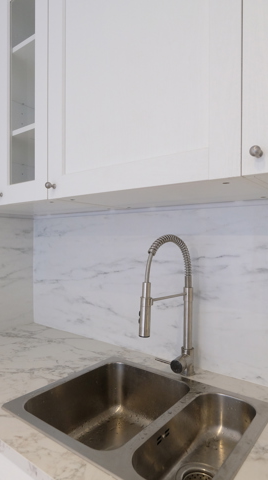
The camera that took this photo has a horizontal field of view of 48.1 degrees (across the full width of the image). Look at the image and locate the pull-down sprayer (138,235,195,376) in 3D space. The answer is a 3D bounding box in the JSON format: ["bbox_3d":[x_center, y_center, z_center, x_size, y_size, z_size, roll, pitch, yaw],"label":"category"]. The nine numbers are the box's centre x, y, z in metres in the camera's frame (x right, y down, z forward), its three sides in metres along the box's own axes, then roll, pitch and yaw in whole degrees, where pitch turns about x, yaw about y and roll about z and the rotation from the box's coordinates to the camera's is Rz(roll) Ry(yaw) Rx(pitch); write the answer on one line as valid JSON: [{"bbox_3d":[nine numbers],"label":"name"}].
[{"bbox_3d":[0.085,0.212,0.937,0.246,0.456,0.116,0,0,-45],"label":"pull-down sprayer"}]

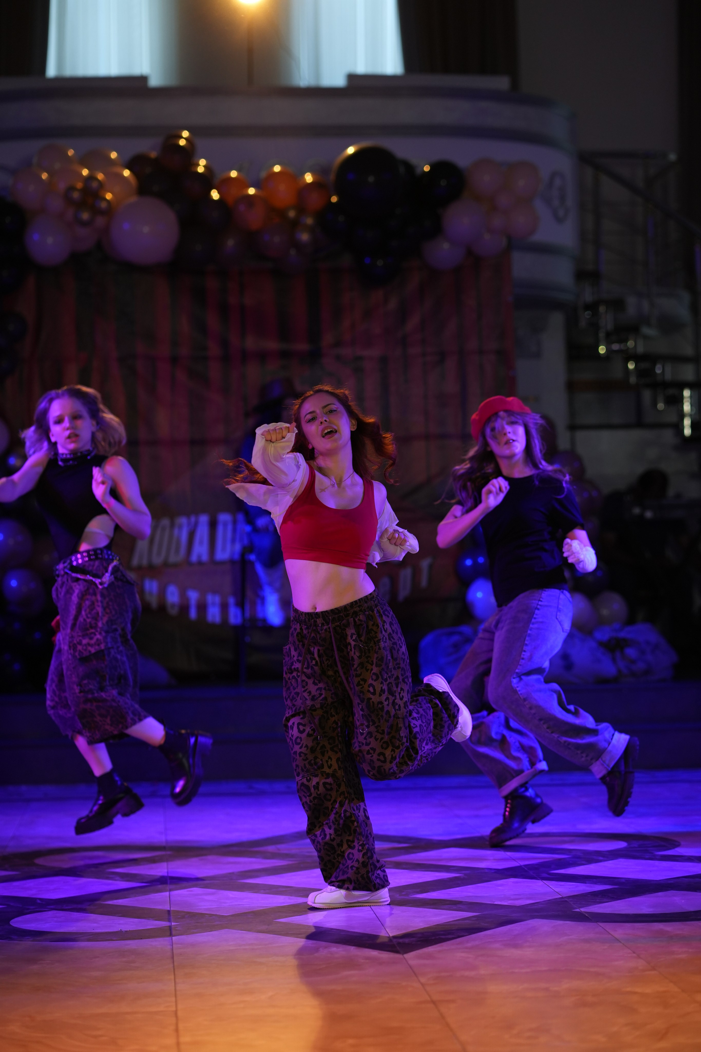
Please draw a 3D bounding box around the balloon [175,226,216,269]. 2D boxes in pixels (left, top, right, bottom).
[{"bbox_3d":[-0.866,-1.548,13.800,0.228,0.242,0.228,0,-1,-5],"label":"balloon"}]

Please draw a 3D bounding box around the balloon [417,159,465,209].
[{"bbox_3d":[0.532,-1.995,14.491,0.269,0.283,0.269,-1,-1,-3],"label":"balloon"}]

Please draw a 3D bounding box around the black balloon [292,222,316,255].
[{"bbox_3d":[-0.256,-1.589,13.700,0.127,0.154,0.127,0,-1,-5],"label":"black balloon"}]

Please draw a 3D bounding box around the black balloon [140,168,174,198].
[{"bbox_3d":[-1.020,-1.791,13.088,0.186,0.195,0.186,-1,-1,-5],"label":"black balloon"}]

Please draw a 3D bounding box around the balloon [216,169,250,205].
[{"bbox_3d":[-0.656,-1.879,13.850,0.193,0.206,0.193,0,-1,-5],"label":"balloon"}]

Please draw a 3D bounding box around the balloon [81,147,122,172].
[{"bbox_3d":[-1.321,-1.897,13.165,0.218,0.218,0.218,-1,-1,-5],"label":"balloon"}]

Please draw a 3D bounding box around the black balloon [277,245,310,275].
[{"bbox_3d":[-0.306,-1.427,13.126,0.178,0.195,0.178,-1,-1,-5],"label":"black balloon"}]

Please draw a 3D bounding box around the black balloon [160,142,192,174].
[{"bbox_3d":[-0.967,-2.038,13.750,0.178,0.182,0.178,0,-1,-5],"label":"black balloon"}]

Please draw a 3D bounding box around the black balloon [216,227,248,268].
[{"bbox_3d":[-0.692,-1.620,14.416,0.196,0.234,0.200,-1,-1,-3],"label":"black balloon"}]

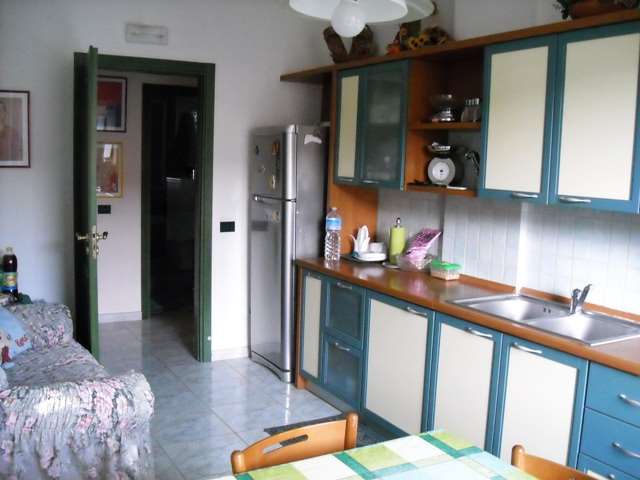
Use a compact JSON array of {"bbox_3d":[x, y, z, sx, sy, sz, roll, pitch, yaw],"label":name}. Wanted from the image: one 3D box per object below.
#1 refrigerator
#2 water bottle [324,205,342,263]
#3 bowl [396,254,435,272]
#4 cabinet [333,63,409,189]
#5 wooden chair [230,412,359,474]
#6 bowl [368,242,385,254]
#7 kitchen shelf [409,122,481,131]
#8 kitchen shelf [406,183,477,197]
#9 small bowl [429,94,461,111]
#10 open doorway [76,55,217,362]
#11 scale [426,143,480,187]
[{"bbox_3d":[-0.117,0.079,4.832,0.620,1.780,0.640,-3,9,-31],"label":"refrigerator"},{"bbox_3d":[0.095,-0.041,4.315,0.098,0.350,0.098,-3,9,-31],"label":"water bottle"},{"bbox_3d":[0.601,0.143,4.055,0.225,0.090,0.225,-3,9,-31],"label":"bowl"},{"bbox_3d":[0.440,-0.699,4.062,0.352,0.731,0.736,-3,9,-31],"label":"cabinet"},{"bbox_3d":[0.073,0.967,1.682,0.440,0.850,0.470,-5,10,-41],"label":"wooden chair"},{"bbox_3d":[0.388,0.056,4.430,0.100,0.065,0.100,2,7,0],"label":"bowl"},{"bbox_3d":[0.792,-0.603,3.510,0.336,0.030,0.578,-3,9,-31],"label":"kitchen shelf"},{"bbox_3d":[0.781,-0.270,3.553,0.336,0.030,0.578,-3,9,-31],"label":"kitchen shelf"},{"bbox_3d":[0.701,-0.774,3.644,0.172,0.072,0.172,2,7,0],"label":"small bowl"},{"bbox_3d":[-1.264,-0.167,4.723,0.948,2.224,0.160,-1,8,-20],"label":"open doorway"},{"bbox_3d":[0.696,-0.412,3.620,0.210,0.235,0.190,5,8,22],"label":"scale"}]

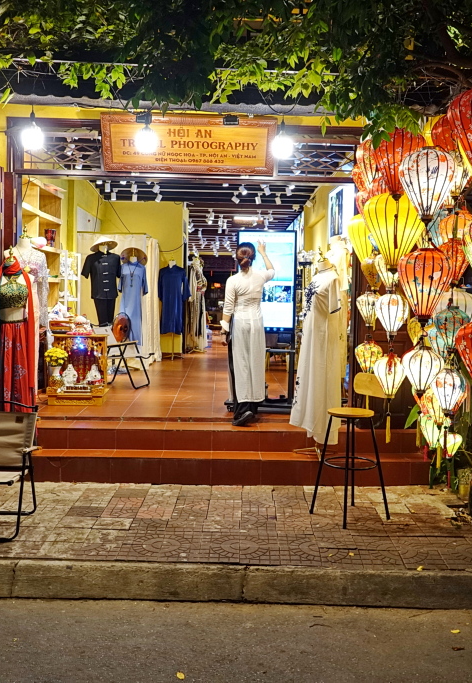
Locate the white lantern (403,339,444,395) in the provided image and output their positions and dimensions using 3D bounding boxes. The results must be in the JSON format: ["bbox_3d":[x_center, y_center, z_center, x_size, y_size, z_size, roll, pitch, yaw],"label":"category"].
[{"bbox_3d":[1.305,0.188,4.750,0.292,0.369,0.292,1,4,0],"label":"white lantern"}]

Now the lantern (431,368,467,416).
[{"bbox_3d":[1.458,0.334,4.650,0.245,0.325,0.245,1,4,-1],"label":"lantern"}]

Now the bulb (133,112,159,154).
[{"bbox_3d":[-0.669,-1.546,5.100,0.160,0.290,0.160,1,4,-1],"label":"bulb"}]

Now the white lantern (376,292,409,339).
[{"bbox_3d":[1.139,-0.190,5.000,0.250,0.340,0.250,1,4,0],"label":"white lantern"}]

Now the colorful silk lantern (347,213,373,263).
[{"bbox_3d":[0.954,-0.769,5.150,0.272,0.407,0.272,1,4,0],"label":"colorful silk lantern"}]

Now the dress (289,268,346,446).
[{"bbox_3d":[0.683,0.109,5.720,0.400,1.490,0.430,-1,4,-30],"label":"dress"}]

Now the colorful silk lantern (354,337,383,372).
[{"bbox_3d":[0.990,0.105,5.100,0.210,0.275,0.210,1,4,-1],"label":"colorful silk lantern"}]

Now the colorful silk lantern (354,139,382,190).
[{"bbox_3d":[1.020,-1.330,5.100,0.255,0.400,0.255,1,4,0],"label":"colorful silk lantern"}]

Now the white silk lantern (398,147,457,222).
[{"bbox_3d":[1.208,-0.982,4.295,0.359,0.466,0.359,1,4,-1],"label":"white silk lantern"}]

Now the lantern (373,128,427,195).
[{"bbox_3d":[1.075,-1.160,4.462,0.353,0.464,0.353,1,4,-1],"label":"lantern"}]

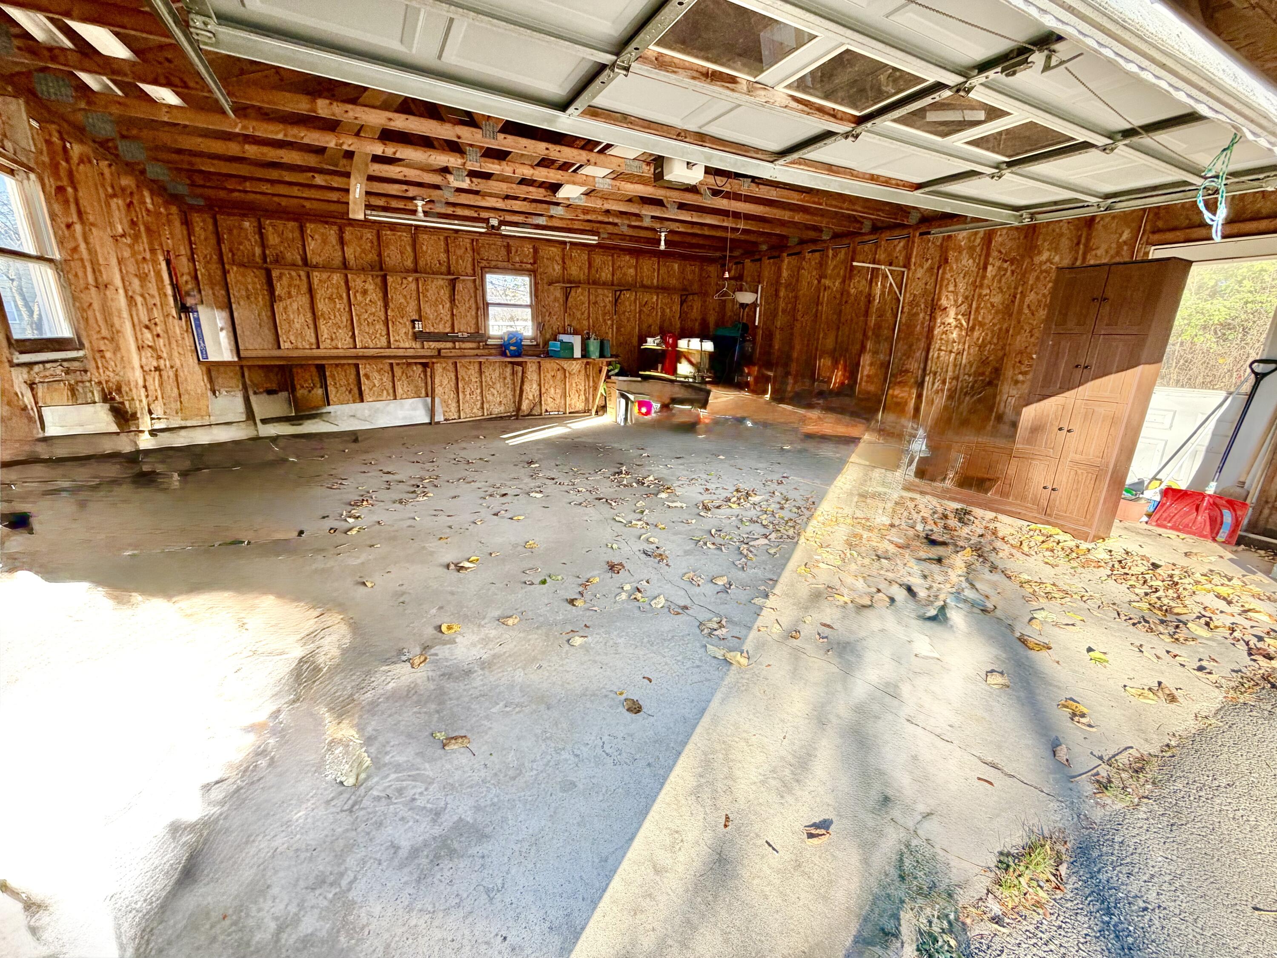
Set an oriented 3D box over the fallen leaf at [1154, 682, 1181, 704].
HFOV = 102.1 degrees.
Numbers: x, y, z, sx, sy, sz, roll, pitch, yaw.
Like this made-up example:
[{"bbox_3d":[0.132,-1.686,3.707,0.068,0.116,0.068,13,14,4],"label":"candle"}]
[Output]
[{"bbox_3d":[2.127,0.875,2.087,0.095,0.045,0.070,13,20,34],"label":"fallen leaf"}]

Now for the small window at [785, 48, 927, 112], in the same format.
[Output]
[{"bbox_3d":[0.840,-1.528,2.002,0.465,0.030,0.345,-8,19,-28],"label":"small window"}]

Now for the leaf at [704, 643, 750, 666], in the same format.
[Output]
[{"bbox_3d":[0.394,0.779,2.305,0.215,0.030,0.090,12,20,32],"label":"leaf"}]

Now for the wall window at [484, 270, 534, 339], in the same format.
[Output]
[{"bbox_3d":[-1.873,-2.539,7.594,0.740,0.940,0.080,-8,19,-28],"label":"wall window"}]

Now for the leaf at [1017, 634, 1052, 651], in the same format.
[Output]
[{"bbox_3d":[1.846,0.771,2.422,0.065,0.035,0.125,-4,17,-19],"label":"leaf"}]

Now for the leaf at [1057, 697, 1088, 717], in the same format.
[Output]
[{"bbox_3d":[1.695,0.889,2.020,0.100,0.033,0.060,9,18,25],"label":"leaf"}]

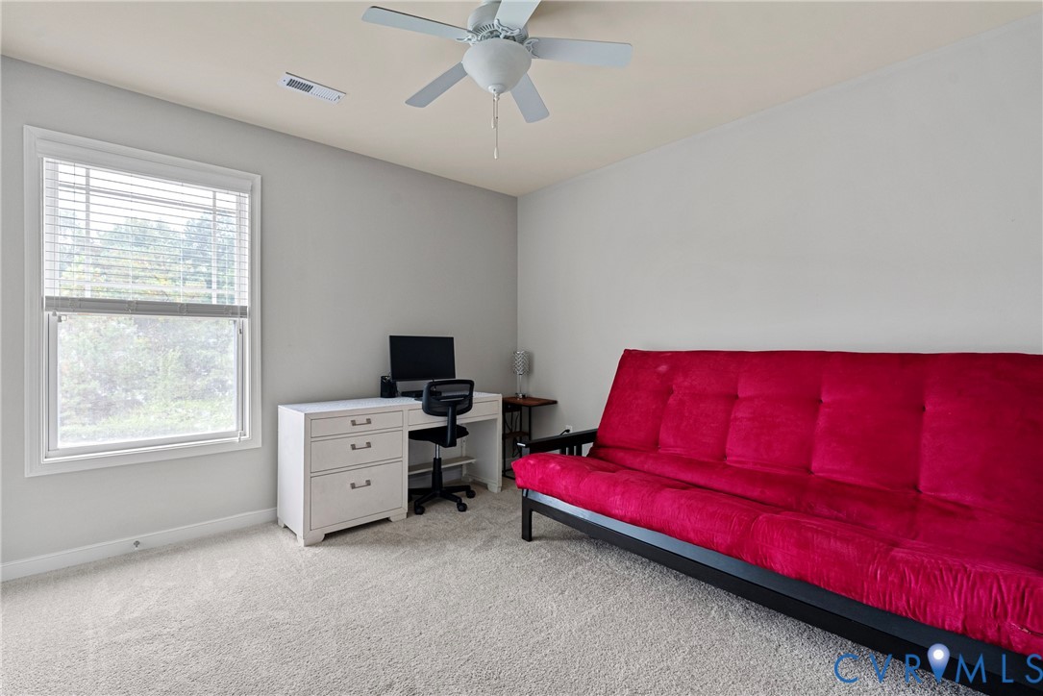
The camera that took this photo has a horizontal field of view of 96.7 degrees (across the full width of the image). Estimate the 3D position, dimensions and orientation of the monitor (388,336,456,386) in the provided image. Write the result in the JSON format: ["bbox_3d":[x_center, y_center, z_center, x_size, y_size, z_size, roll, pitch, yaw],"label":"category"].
[{"bbox_3d":[-0.733,0.085,3.496,0.545,0.335,0.070,0,-5,-42],"label":"monitor"}]

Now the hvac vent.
[{"bbox_3d":[-1.105,-1.362,2.456,0.305,0.020,0.137,0,0,-42],"label":"hvac vent"}]

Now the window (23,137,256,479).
[{"bbox_3d":[-2.016,-0.225,2.572,1.015,1.690,0.100,0,0,-42],"label":"window"}]

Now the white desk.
[{"bbox_3d":[-0.832,0.731,3.218,1.445,0.738,0.465,0,0,-42],"label":"white desk"}]

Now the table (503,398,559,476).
[{"bbox_3d":[0.024,0.772,3.889,0.370,0.655,0.460,0,0,-42],"label":"table"}]

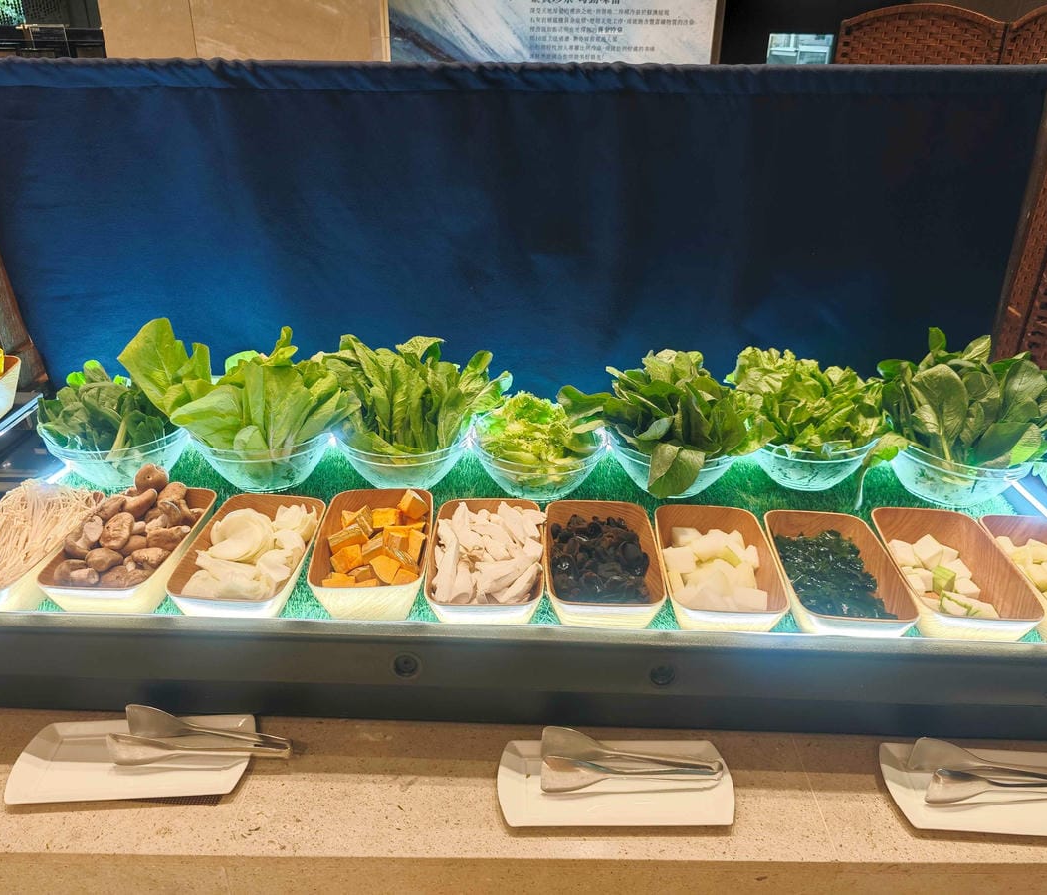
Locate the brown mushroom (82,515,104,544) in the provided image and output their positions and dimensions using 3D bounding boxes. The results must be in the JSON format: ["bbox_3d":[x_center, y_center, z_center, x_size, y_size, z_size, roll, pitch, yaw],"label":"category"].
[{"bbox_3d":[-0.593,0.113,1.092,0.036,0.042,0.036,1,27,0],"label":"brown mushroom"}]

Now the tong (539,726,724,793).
[{"bbox_3d":[0.132,0.384,0.973,0.225,0.049,0.067,2,25,2],"label":"tong"}]

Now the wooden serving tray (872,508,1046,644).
[{"bbox_3d":[0.577,0.182,1.085,0.153,0.069,0.265,3,25,5],"label":"wooden serving tray"}]

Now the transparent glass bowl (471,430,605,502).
[{"bbox_3d":[0.024,0.024,1.361,0.225,0.107,0.225,1,27,0],"label":"transparent glass bowl"}]

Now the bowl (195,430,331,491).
[{"bbox_3d":[-0.447,0.009,1.377,0.225,0.107,0.225,1,27,0],"label":"bowl"}]

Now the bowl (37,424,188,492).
[{"bbox_3d":[-0.699,0.004,1.381,0.225,0.107,0.225,1,27,0],"label":"bowl"}]

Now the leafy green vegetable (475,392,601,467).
[{"bbox_3d":[0.022,-0.029,1.333,0.200,0.130,0.185,1,27,0],"label":"leafy green vegetable"}]

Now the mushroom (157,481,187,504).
[{"bbox_3d":[-0.515,0.066,1.164,0.043,0.034,0.042,2,28,0],"label":"mushroom"}]

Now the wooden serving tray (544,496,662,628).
[{"bbox_3d":[0.110,0.172,1.135,0.153,0.065,0.245,2,28,0],"label":"wooden serving tray"}]

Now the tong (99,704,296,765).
[{"bbox_3d":[-0.418,0.378,1.035,0.228,0.050,0.056,2,28,2],"label":"tong"}]

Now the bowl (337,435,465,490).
[{"bbox_3d":[-0.210,0.010,1.383,0.225,0.107,0.225,1,27,0],"label":"bowl"}]

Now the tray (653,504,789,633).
[{"bbox_3d":[0.270,0.179,1.130,0.153,0.065,0.245,2,28,1],"label":"tray"}]

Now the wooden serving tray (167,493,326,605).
[{"bbox_3d":[-0.380,0.163,1.128,0.153,0.065,0.245,2,28,1],"label":"wooden serving tray"}]

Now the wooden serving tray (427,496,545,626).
[{"bbox_3d":[-0.049,0.167,1.101,0.153,0.069,0.265,1,25,1],"label":"wooden serving tray"}]

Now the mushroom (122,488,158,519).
[{"bbox_3d":[-0.552,0.081,1.142,0.049,0.039,0.044,2,28,0],"label":"mushroom"}]

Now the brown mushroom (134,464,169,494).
[{"bbox_3d":[-0.546,0.046,1.166,0.050,0.041,0.045,2,28,0],"label":"brown mushroom"}]

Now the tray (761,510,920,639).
[{"bbox_3d":[0.435,0.187,1.124,0.153,0.065,0.245,3,28,2],"label":"tray"}]

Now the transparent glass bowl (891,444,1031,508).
[{"bbox_3d":[0.746,0.039,1.361,0.231,0.104,0.231,1,25,0],"label":"transparent glass bowl"}]

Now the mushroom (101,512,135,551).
[{"bbox_3d":[-0.560,0.116,1.096,0.047,0.041,0.047,2,28,0],"label":"mushroom"}]

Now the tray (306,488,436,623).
[{"bbox_3d":[-0.208,0.156,1.131,0.153,0.080,0.246,0,28,-2],"label":"tray"}]

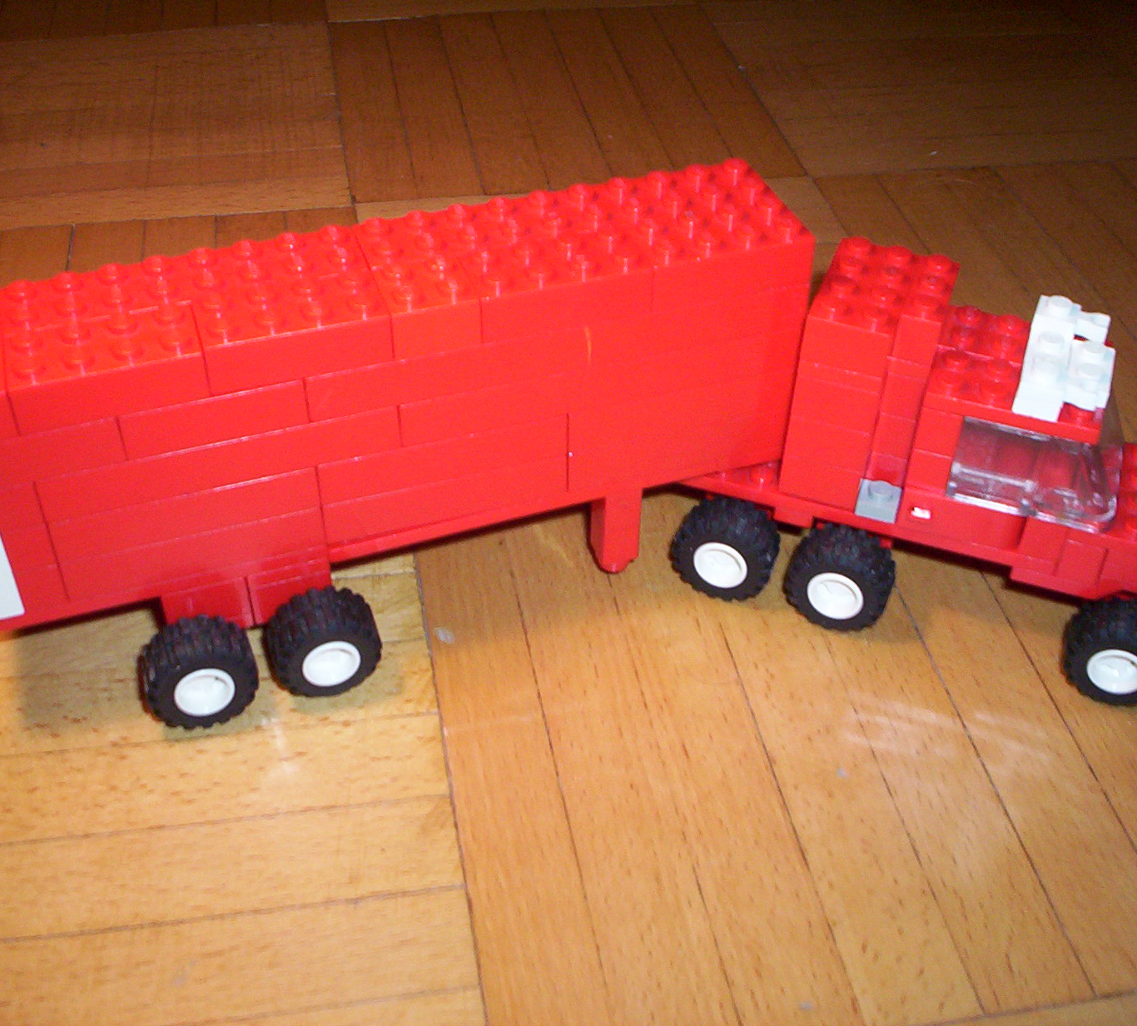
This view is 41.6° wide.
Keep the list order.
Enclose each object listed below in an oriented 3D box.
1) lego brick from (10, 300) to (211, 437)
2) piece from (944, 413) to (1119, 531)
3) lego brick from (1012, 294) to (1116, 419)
[{"bbox_3d":[-0.078,-0.025,0.251,0.032,0.011,0.016,-13,43,-14],"label":"lego brick"},{"bbox_3d":[0.093,-0.016,0.290,0.032,0.019,0.032,15,43,16],"label":"piece"},{"bbox_3d":[0.094,-0.030,0.282,0.015,0.008,0.032,14,41,14],"label":"lego brick"}]

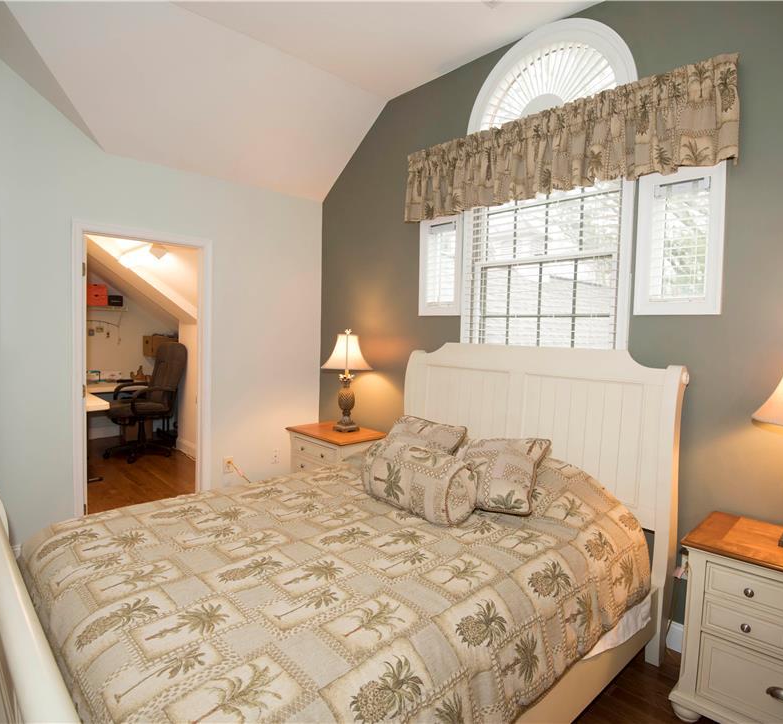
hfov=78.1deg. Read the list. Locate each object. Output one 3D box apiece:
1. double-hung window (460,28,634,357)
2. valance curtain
[{"bbox_3d":[0.848,-0.865,2.765,1.020,2.040,0.100,5,5,43],"label":"double-hung window"},{"bbox_3d":[0.813,-1.139,2.719,1.880,0.480,0.100,5,5,43],"label":"valance curtain"}]

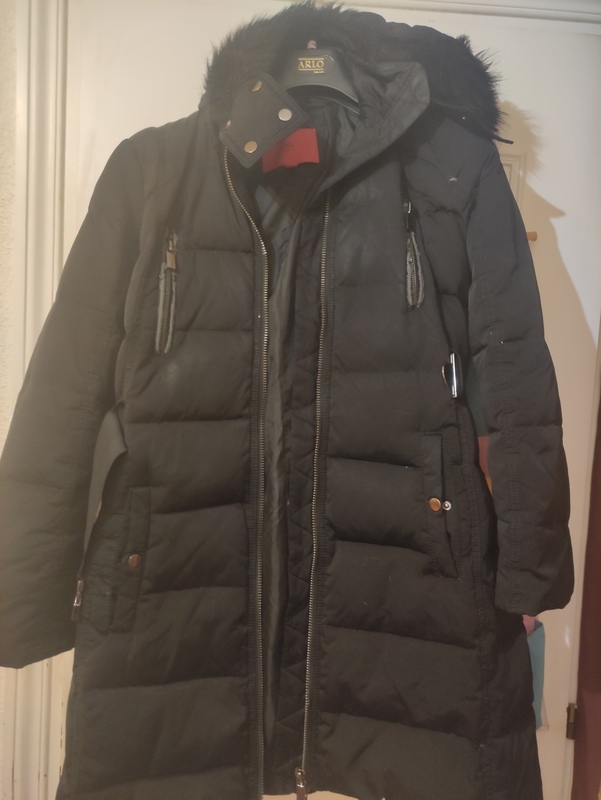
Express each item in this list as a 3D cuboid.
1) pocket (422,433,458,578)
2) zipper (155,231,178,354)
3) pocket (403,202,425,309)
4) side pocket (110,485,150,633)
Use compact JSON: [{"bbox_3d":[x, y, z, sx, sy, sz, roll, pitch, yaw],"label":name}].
[{"bbox_3d":[0.176,0.133,0.730,0.028,0.180,0.022,-6,-3,-10],"label":"pocket"},{"bbox_3d":[-0.170,-0.138,0.735,0.023,0.158,0.018,4,-2,10],"label":"zipper"},{"bbox_3d":[0.147,-0.188,0.745,0.022,0.143,0.018,-3,-2,-9],"label":"pocket"},{"bbox_3d":[-0.210,0.197,0.715,0.028,0.175,0.022,7,-3,12],"label":"side pocket"}]

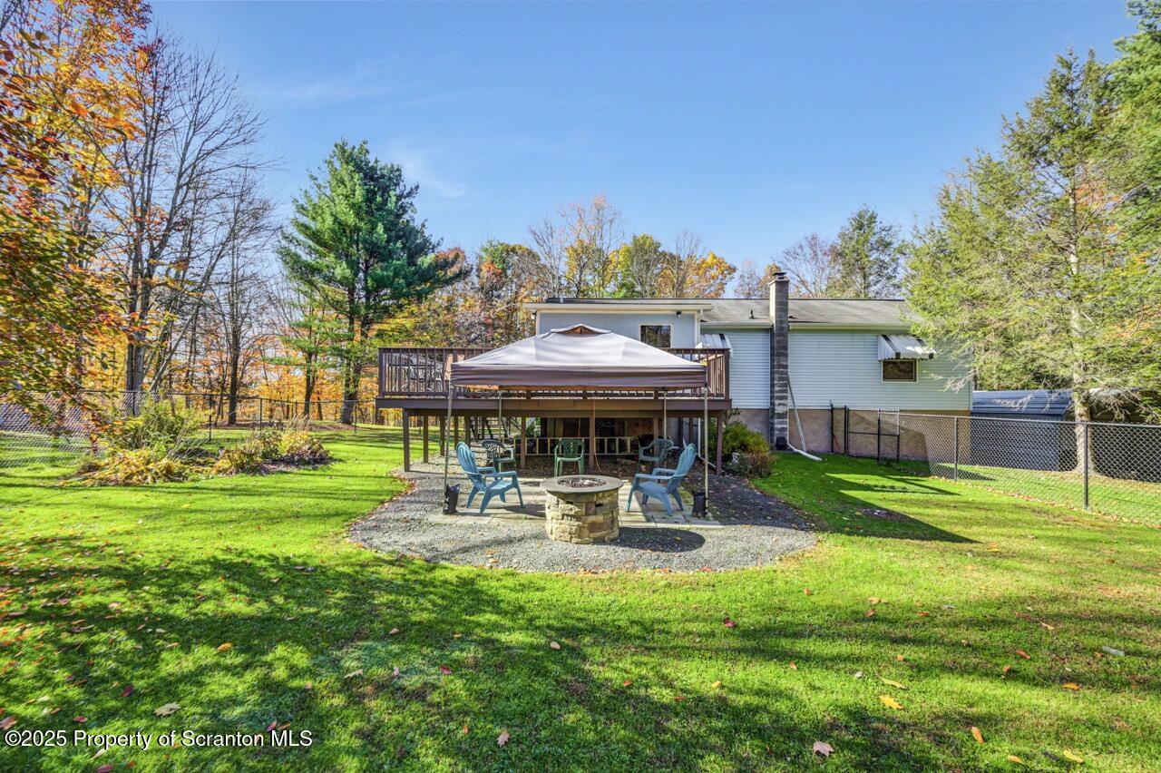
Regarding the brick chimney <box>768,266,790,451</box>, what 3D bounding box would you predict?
[{"bbox_3d":[6.520,-0.820,14.800,0.440,5.750,0.440,0,0,0],"label":"brick chimney"}]

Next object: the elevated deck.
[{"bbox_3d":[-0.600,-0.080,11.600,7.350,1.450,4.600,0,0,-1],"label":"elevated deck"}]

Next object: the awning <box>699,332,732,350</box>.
[{"bbox_3d":[4.250,-1.335,14.580,1.150,0.860,0.850,0,0,0],"label":"awning"}]

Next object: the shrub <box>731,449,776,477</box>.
[{"bbox_3d":[3.550,1.570,9.400,0.850,0.500,0.750,0,0,0],"label":"shrub"}]

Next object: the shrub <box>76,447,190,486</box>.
[{"bbox_3d":[-6.350,1.150,6.600,1.250,0.480,0.900,0,0,-6],"label":"shrub"}]

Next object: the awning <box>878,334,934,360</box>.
[{"bbox_3d":[10.520,-1.270,14.580,1.200,0.860,0.850,0,0,0],"label":"awning"}]

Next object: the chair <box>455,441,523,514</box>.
[{"bbox_3d":[-1.330,1.280,6.520,0.840,0.970,0.740,1,-1,-34],"label":"chair"}]

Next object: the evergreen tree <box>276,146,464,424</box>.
[{"bbox_3d":[-10.500,-5.220,22.500,8.800,14.000,8.200,0,0,-6],"label":"evergreen tree"}]

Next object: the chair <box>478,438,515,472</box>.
[{"bbox_3d":[-1.500,1.390,8.450,0.570,0.790,0.560,0,0,-38],"label":"chair"}]

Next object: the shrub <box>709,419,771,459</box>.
[{"bbox_3d":[4.060,1.400,11.500,1.250,1.050,1.150,0,0,-6],"label":"shrub"}]

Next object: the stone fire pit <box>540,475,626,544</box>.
[{"bbox_3d":[0.020,1.460,5.420,1.020,0.600,1.020,0,0,-1],"label":"stone fire pit"}]

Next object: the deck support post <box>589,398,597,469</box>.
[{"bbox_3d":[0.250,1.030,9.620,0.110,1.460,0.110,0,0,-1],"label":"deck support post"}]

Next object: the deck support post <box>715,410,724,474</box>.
[{"bbox_3d":[2.900,1.170,9.400,0.110,1.330,0.110,0,0,0],"label":"deck support post"}]

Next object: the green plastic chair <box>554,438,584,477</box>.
[{"bbox_3d":[-0.210,1.390,8.600,0.570,0.790,0.560,0,0,7],"label":"green plastic chair"}]

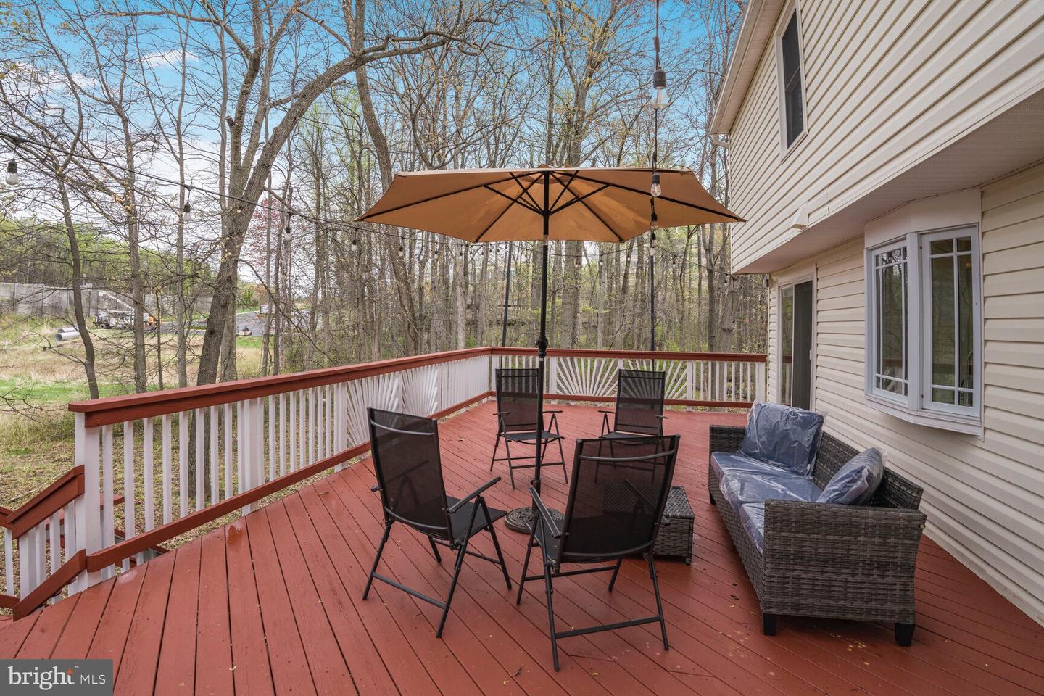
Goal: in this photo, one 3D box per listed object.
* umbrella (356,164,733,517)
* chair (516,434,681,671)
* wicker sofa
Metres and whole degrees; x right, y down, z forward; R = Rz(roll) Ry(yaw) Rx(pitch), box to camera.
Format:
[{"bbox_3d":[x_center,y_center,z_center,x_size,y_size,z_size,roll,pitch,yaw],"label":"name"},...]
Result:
[{"bbox_3d":[0.173,-0.011,3.608,2.966,2.758,2.719,1,3,4],"label":"umbrella"},{"bbox_3d":[0.361,0.899,2.302,0.567,1.066,0.703,-1,2,-17],"label":"chair"},{"bbox_3d":[1.762,1.016,3.129,0.711,0.751,1.772,0,2,13],"label":"wicker sofa"}]

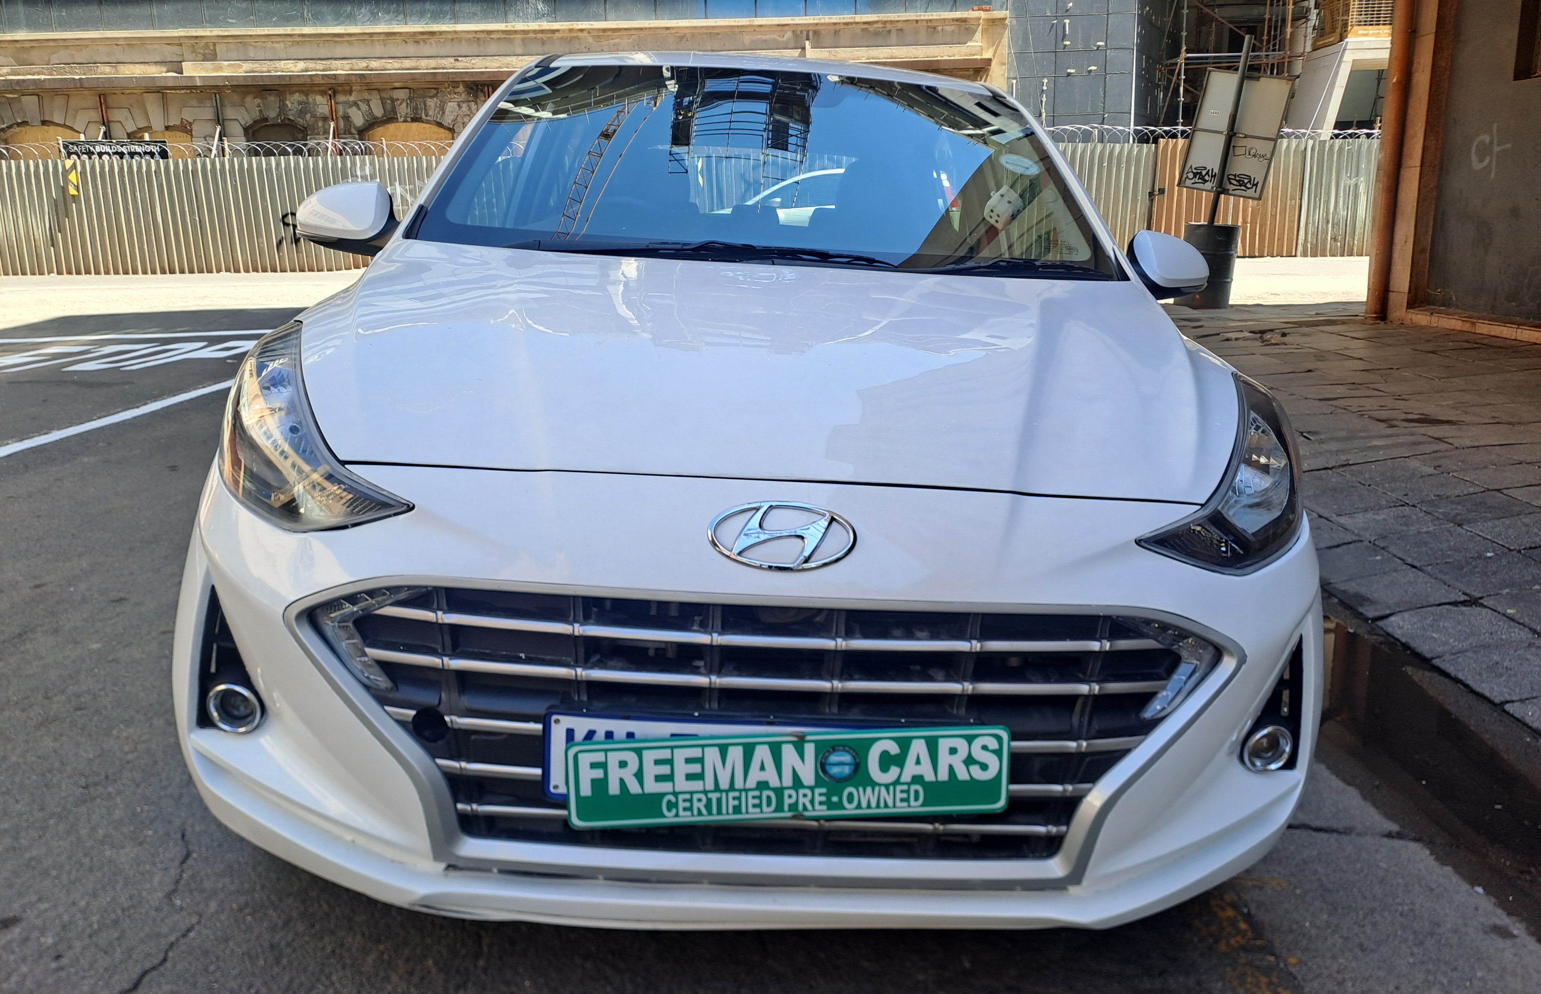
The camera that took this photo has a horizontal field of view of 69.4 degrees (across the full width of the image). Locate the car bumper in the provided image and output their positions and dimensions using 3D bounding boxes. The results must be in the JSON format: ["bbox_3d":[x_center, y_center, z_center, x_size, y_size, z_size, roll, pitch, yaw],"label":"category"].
[{"bbox_3d":[-0.002,0.228,1.427,1.630,0.550,0.470,3,12,-3],"label":"car bumper"}]

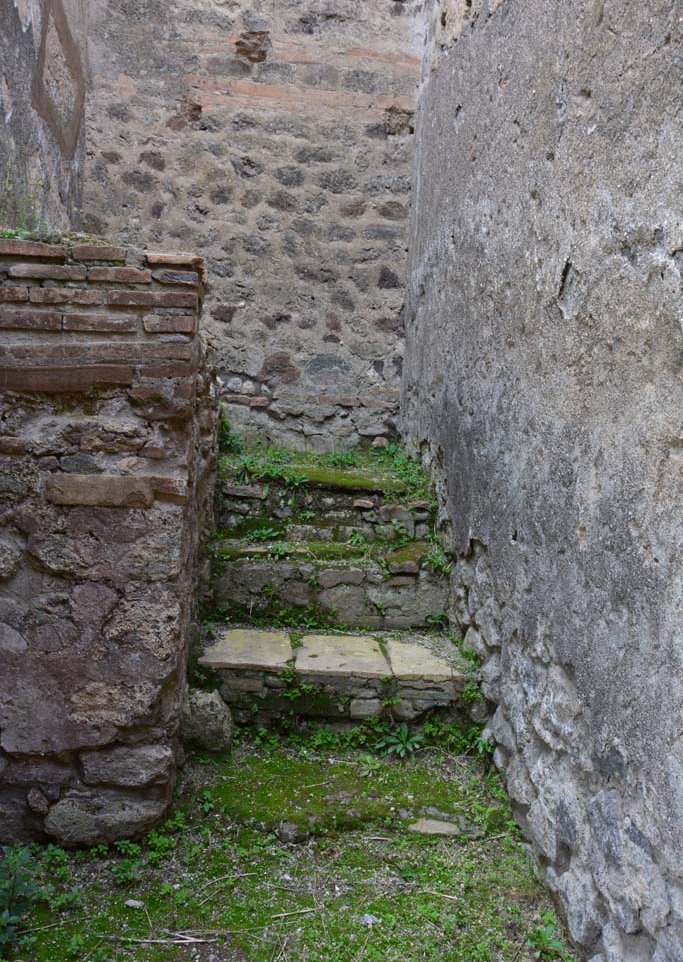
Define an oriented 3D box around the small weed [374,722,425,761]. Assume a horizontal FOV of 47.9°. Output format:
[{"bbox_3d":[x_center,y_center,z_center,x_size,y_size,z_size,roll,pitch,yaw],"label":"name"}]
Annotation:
[{"bbox_3d":[0.189,0.854,2.500,0.155,0.080,0.130,2,8,-3],"label":"small weed"}]

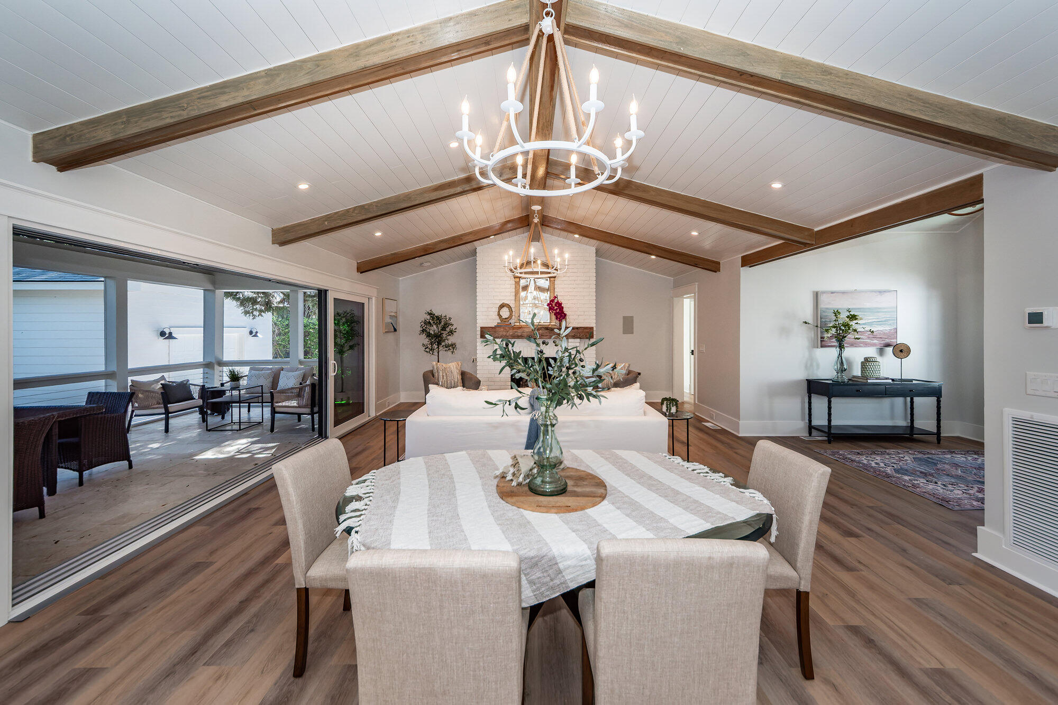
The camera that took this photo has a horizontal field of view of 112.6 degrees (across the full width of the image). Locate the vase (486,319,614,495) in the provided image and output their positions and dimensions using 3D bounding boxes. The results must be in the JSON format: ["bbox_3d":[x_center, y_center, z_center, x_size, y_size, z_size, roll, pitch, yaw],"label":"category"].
[{"bbox_3d":[0.072,0.202,1.430,0.500,0.700,0.460,0,2,0],"label":"vase"}]

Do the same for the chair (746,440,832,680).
[{"bbox_3d":[1.000,0.950,1.760,0.620,0.930,0.470,0,2,3],"label":"chair"}]

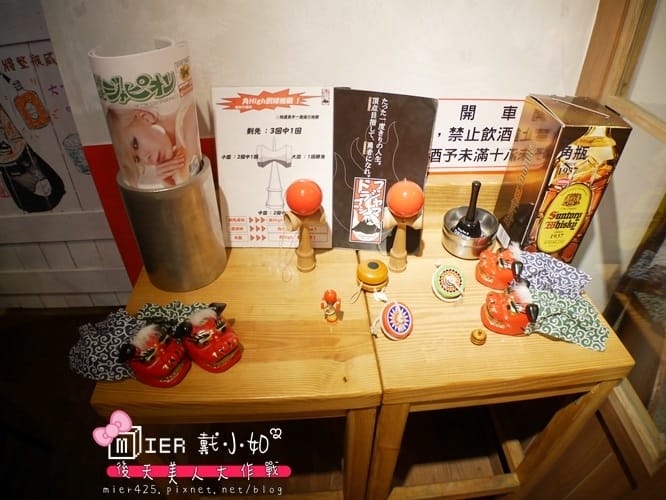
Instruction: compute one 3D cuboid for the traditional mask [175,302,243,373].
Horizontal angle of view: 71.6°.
[{"bbox_3d":[-0.178,0.131,0.683,0.078,0.055,0.071,-31,48,-34],"label":"traditional mask"}]

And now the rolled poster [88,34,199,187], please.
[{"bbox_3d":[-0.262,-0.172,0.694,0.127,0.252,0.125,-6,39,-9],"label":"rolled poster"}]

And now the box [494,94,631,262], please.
[{"bbox_3d":[0.389,-0.112,0.831,0.109,0.283,0.130,-1,38,-4],"label":"box"}]

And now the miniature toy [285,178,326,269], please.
[{"bbox_3d":[-0.048,-0.040,0.809,0.073,0.182,0.061,-12,42,-15],"label":"miniature toy"}]

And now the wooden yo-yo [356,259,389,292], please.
[{"bbox_3d":[0.071,0.041,0.820,0.055,0.038,0.055,-2,38,-4],"label":"wooden yo-yo"}]

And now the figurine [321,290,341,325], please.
[{"bbox_3d":[-0.004,0.091,0.743,0.031,0.068,0.021,1,40,0],"label":"figurine"}]

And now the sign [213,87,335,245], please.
[{"bbox_3d":[-0.104,-0.144,0.857,0.209,0.297,0.008,0,20,-2],"label":"sign"}]

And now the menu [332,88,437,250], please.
[{"bbox_3d":[0.083,-0.141,0.877,0.195,0.295,0.008,6,12,4],"label":"menu"}]

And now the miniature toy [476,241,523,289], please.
[{"bbox_3d":[0.299,0.034,0.823,0.064,0.053,0.069,-11,40,-15],"label":"miniature toy"}]

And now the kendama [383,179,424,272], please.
[{"bbox_3d":[0.122,-0.039,0.812,0.073,0.182,0.061,6,41,7],"label":"kendama"}]

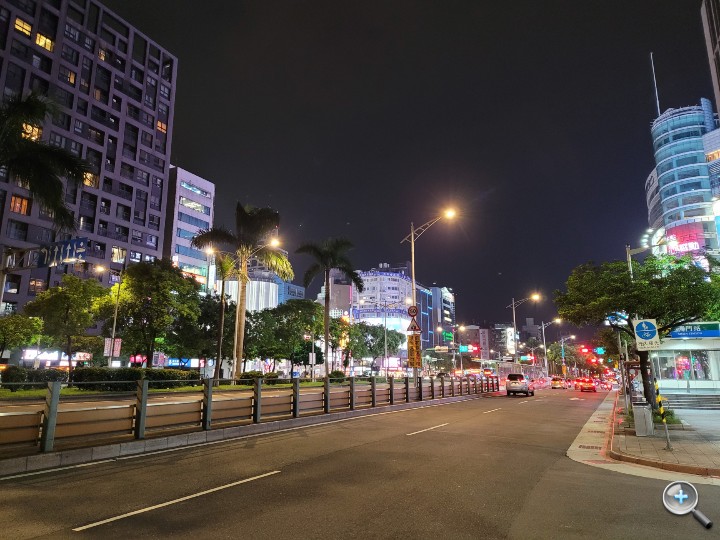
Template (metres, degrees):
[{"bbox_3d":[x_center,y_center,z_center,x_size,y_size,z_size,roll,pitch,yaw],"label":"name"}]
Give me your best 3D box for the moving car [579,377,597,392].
[{"bbox_3d":[24.592,12.277,58.143,1.780,1.500,4.500,-5,-12,24],"label":"moving car"}]

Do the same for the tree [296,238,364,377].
[{"bbox_3d":[-3.436,4.587,62.088,7.400,16.660,7.400,0,-11,0],"label":"tree"}]

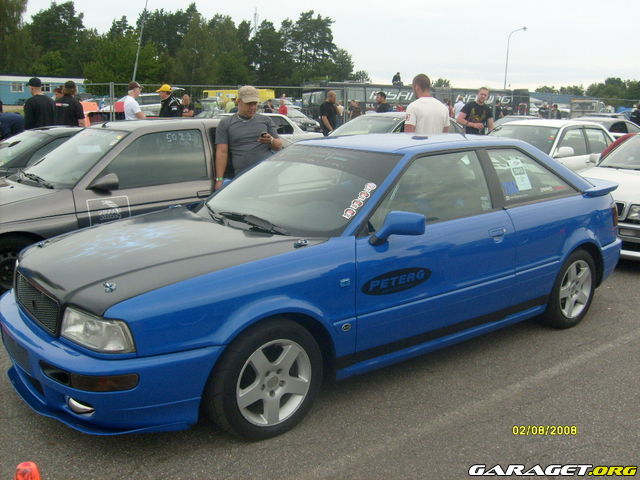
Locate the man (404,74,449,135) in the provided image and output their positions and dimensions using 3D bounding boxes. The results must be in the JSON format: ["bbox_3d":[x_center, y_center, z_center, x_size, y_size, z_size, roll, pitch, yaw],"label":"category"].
[{"bbox_3d":[1.083,-0.790,6.794,0.520,1.838,0.340,-2,13,-13],"label":"man"}]

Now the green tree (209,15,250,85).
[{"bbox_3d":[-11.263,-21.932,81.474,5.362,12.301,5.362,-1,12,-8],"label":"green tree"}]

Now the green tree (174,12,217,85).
[{"bbox_3d":[-18.375,-26.548,96.451,6.500,13.720,6.200,1,12,0],"label":"green tree"}]

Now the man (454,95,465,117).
[{"bbox_3d":[4.730,-4.032,22.187,0.500,1.768,0.330,-1,12,-9],"label":"man"}]

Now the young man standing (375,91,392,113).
[{"bbox_3d":[1.242,-2.166,13.385,0.340,1.746,0.480,-8,15,-35],"label":"young man standing"}]

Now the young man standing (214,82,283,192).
[{"bbox_3d":[-0.597,-0.412,5.327,0.560,1.673,0.400,-2,12,-12],"label":"young man standing"}]

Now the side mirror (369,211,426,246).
[{"bbox_3d":[0.393,-0.055,3.191,0.160,0.190,0.220,-9,15,-37],"label":"side mirror"}]

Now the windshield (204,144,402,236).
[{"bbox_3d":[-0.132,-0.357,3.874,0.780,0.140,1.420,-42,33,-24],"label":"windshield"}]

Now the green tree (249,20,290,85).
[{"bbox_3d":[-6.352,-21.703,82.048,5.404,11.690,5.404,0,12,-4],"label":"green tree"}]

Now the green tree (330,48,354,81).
[{"bbox_3d":[3.566,-24.962,100.985,5.000,9.321,4.800,1,12,0],"label":"green tree"}]

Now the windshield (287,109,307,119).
[{"bbox_3d":[-1.167,-5.189,26.500,1.350,0.430,0.650,-7,14,-31],"label":"windshield"}]

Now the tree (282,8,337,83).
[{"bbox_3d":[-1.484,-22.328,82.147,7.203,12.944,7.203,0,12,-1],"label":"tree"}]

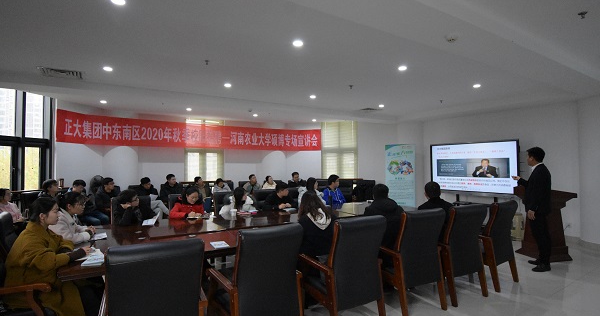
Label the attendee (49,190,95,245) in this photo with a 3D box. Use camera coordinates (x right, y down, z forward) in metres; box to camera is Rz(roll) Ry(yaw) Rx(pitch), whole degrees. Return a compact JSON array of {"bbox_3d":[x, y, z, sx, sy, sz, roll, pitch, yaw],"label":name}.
[{"bbox_3d":[-2.250,0.951,3.203,0.780,1.220,0.520,0,-1,-24],"label":"attendee"}]

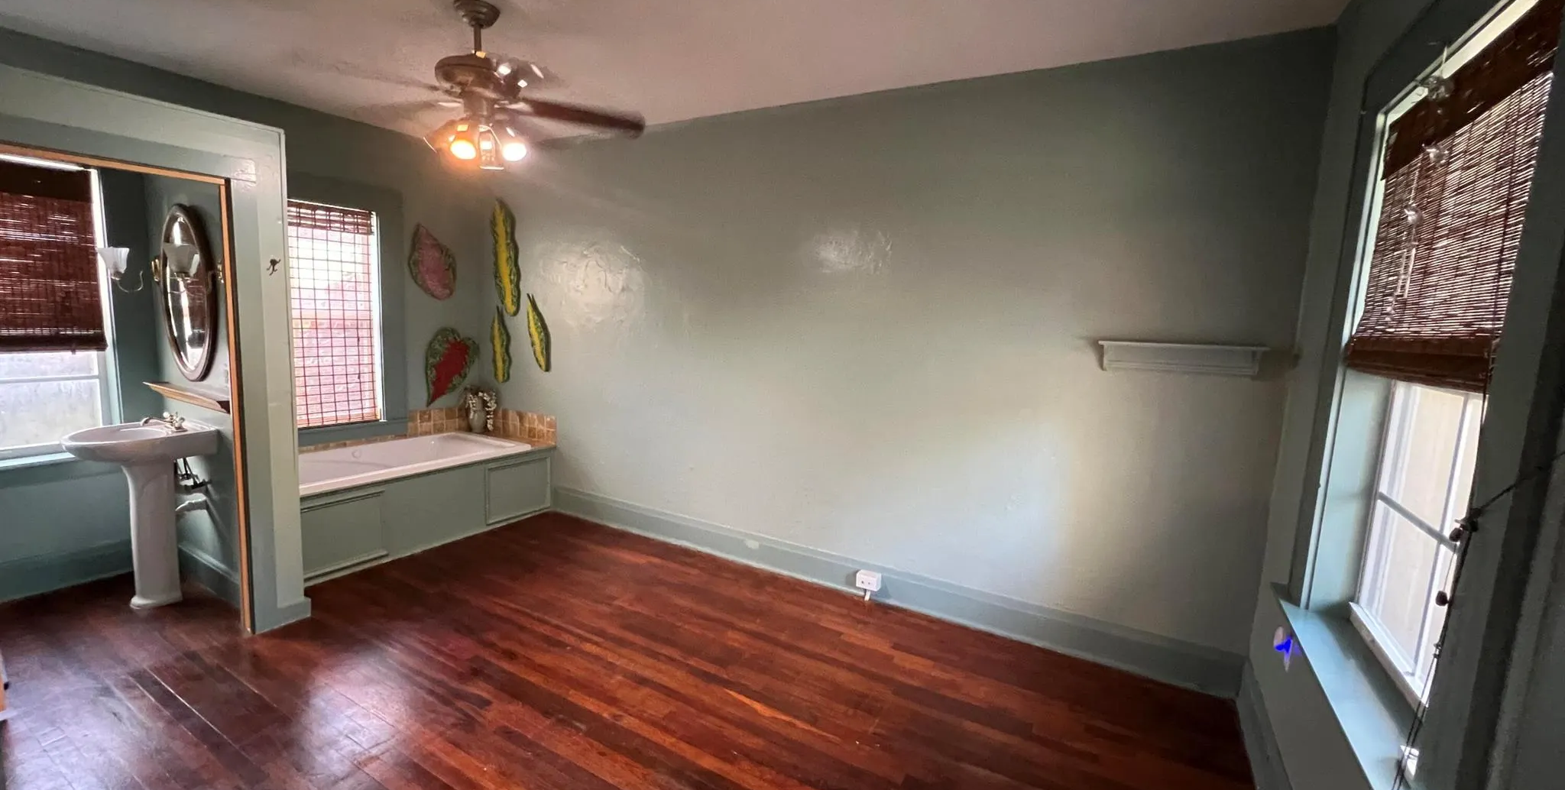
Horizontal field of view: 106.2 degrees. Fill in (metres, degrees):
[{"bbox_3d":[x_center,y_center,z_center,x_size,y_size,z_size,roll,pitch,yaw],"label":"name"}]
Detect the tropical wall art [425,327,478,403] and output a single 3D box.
[{"bbox_3d":[-2.579,-0.230,4.617,0.040,0.601,0.421,7,8,32],"label":"tropical wall art"}]

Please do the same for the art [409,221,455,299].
[{"bbox_3d":[-2.613,-1.008,4.413,0.040,0.570,0.357,7,8,32],"label":"art"}]

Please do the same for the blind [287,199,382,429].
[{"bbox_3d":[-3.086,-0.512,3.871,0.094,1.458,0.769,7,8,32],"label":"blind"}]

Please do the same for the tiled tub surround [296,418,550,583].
[{"bbox_3d":[-2.550,0.663,4.007,0.869,0.518,1.628,7,8,32],"label":"tiled tub surround"}]

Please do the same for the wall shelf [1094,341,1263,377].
[{"bbox_3d":[1.649,-0.152,2.464,0.580,0.112,0.120,6,8,28],"label":"wall shelf"}]

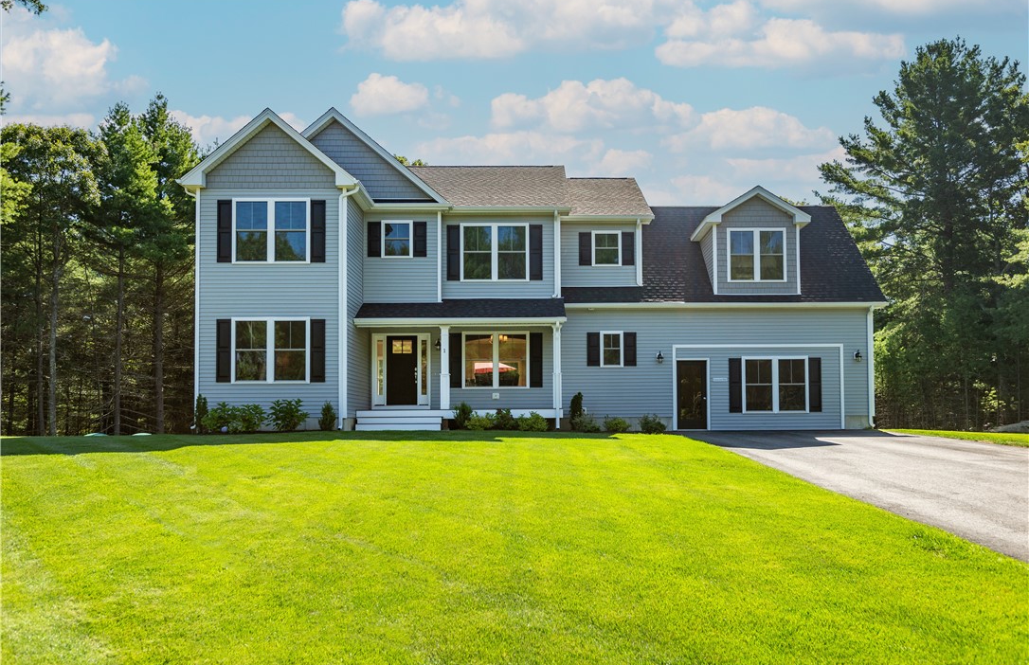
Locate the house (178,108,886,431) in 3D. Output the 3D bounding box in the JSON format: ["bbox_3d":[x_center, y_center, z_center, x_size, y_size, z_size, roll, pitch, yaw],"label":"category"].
[{"bbox_3d":[1.220,-1.350,24.100,19.100,8.850,11.200,0,-4,0],"label":"house"}]

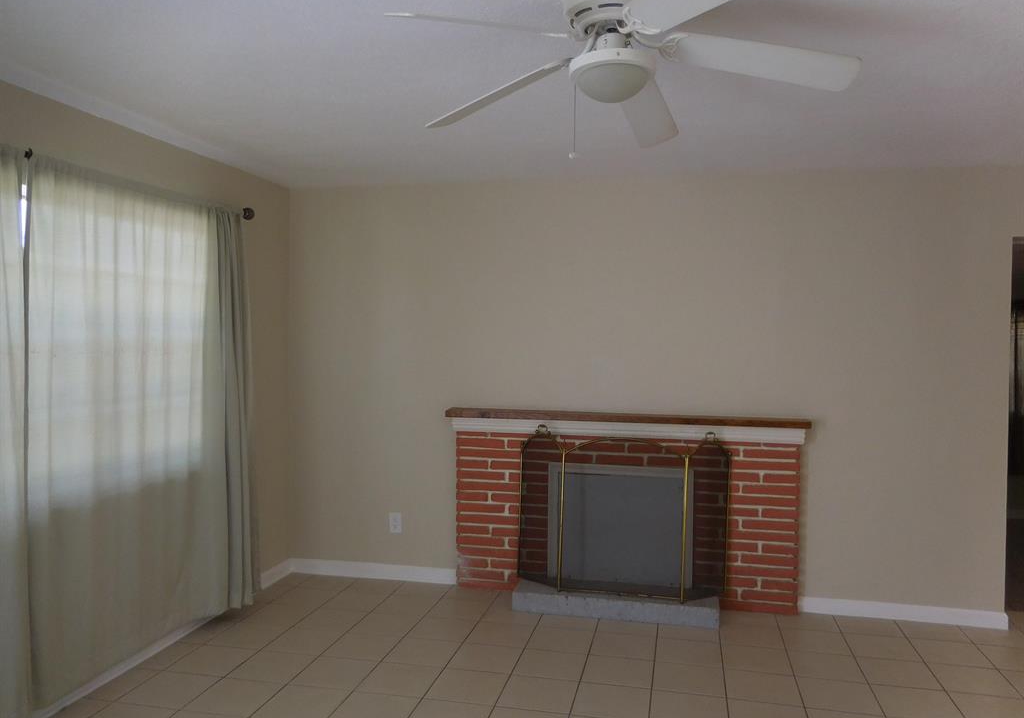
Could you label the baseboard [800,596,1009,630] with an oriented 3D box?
[{"bbox_3d":[2.084,1.363,3.976,1.027,0.088,0.015,1,1,13],"label":"baseboard"}]

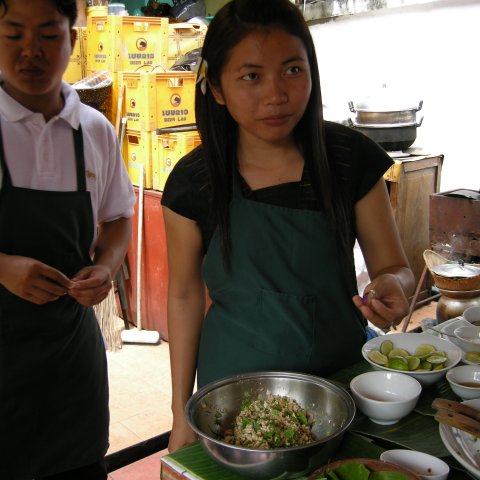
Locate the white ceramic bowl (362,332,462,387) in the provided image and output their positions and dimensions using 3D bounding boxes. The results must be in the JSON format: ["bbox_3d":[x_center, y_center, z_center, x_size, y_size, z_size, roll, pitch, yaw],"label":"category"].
[{"bbox_3d":[0.326,0.237,1.270,0.186,0.052,0.186,0,14,0],"label":"white ceramic bowl"}]

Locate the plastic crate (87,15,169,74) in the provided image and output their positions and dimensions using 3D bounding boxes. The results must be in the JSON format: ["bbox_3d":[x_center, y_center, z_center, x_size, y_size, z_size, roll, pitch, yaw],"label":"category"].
[{"bbox_3d":[-0.693,-1.206,4.125,0.400,0.322,0.293,-13,19,-42],"label":"plastic crate"}]

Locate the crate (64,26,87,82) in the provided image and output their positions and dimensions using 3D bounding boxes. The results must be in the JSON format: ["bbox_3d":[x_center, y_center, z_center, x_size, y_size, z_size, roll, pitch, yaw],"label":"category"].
[{"bbox_3d":[-1.006,-1.194,4.298,0.310,0.320,0.380,-3,14,-11],"label":"crate"}]

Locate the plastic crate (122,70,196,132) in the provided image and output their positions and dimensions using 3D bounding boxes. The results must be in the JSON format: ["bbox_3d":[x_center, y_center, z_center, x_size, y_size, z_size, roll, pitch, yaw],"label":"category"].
[{"bbox_3d":[-0.471,-0.827,3.923,0.400,0.322,0.293,-14,19,-43],"label":"plastic crate"}]

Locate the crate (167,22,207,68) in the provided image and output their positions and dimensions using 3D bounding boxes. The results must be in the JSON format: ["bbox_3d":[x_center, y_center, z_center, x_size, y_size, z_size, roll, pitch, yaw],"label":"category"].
[{"bbox_3d":[-0.341,-1.240,4.390,0.310,0.320,0.390,-1,14,-5],"label":"crate"}]

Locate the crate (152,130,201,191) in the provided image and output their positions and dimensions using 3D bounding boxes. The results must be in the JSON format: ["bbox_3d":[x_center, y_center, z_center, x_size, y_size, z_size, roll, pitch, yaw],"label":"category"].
[{"bbox_3d":[-0.245,-0.453,3.757,0.400,0.322,0.293,-13,19,-41],"label":"crate"}]

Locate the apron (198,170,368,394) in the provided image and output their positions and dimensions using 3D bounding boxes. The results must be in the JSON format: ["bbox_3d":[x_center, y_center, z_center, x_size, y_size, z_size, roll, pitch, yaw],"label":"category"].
[{"bbox_3d":[0.079,0.218,1.218,0.320,0.760,0.220,-3,14,-10],"label":"apron"}]

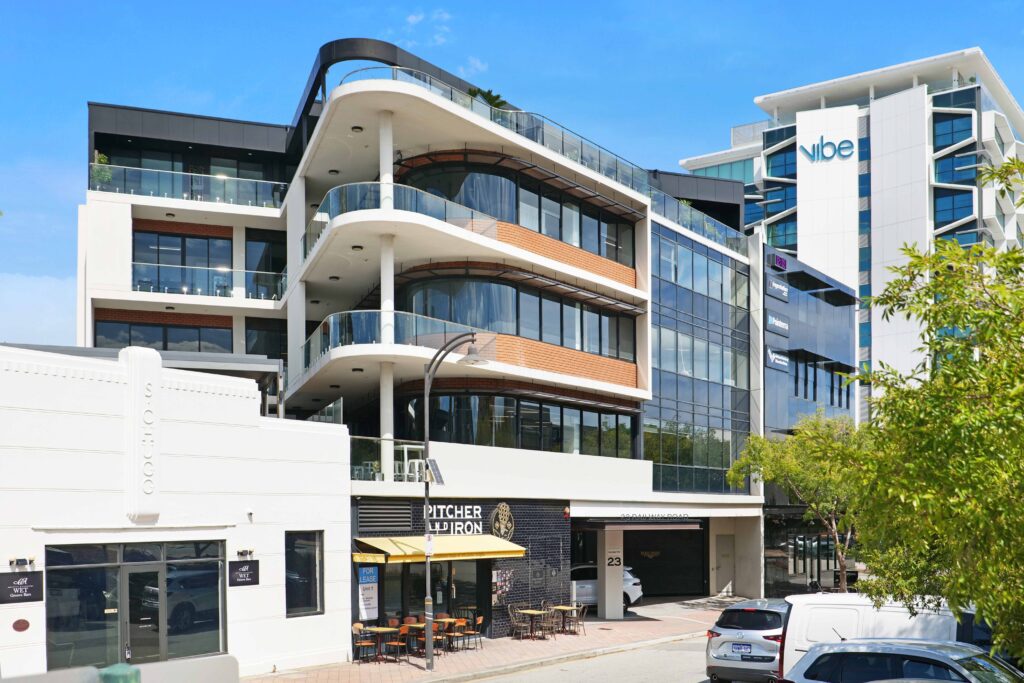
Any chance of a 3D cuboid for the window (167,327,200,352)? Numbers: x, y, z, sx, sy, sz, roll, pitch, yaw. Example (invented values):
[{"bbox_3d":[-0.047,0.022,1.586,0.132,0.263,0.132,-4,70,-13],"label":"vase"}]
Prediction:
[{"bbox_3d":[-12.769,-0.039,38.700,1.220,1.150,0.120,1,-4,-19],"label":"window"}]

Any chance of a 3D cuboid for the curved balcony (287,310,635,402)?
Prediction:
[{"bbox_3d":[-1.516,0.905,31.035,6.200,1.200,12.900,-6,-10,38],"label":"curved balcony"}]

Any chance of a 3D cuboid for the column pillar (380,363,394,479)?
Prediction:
[{"bbox_3d":[-3.401,2.221,27.200,0.370,3.330,0.370,0,-3,0],"label":"column pillar"}]

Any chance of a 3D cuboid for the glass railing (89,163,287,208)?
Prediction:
[{"bbox_3d":[-12.039,-5.768,37.050,7.000,1.020,0.100,1,-4,-19],"label":"glass railing"}]

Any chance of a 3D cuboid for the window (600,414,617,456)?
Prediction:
[{"bbox_3d":[3.377,3.243,34.629,0.100,1.478,1.042,-3,-4,38],"label":"window"}]

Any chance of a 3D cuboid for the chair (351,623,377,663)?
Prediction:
[{"bbox_3d":[-3.341,6.801,22.400,0.520,0.880,0.460,6,-10,-37],"label":"chair"}]

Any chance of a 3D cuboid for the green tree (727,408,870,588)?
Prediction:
[{"bbox_3d":[12.128,6.918,42.000,6.000,7.800,5.600,0,-3,0],"label":"green tree"}]

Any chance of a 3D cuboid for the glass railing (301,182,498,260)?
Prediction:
[{"bbox_3d":[-3.675,-3.302,28.033,6.266,1.350,4.529,-1,-3,8],"label":"glass railing"}]

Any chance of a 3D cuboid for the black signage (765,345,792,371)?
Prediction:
[{"bbox_3d":[12.344,0.798,46.311,0.150,1.009,2.766,-3,-4,38],"label":"black signage"}]

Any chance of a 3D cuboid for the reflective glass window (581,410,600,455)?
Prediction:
[{"bbox_3d":[2.611,3.024,32.900,0.120,1.480,1.100,-3,-4,39],"label":"reflective glass window"}]

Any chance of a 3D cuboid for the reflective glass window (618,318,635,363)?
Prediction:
[{"bbox_3d":[4.028,-0.078,35.287,0.100,1.505,1.119,-5,-7,38],"label":"reflective glass window"}]

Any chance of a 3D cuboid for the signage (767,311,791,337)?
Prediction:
[{"bbox_3d":[11.630,-0.805,43.795,0.120,0.989,2.599,-5,-7,38],"label":"signage"}]

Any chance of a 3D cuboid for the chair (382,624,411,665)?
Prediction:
[{"bbox_3d":[-2.783,7.377,24.200,0.520,0.860,0.460,-1,-3,21],"label":"chair"}]

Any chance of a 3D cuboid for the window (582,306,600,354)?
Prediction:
[{"bbox_3d":[2.561,-0.354,32.066,0.100,1.400,1.036,-6,-10,38],"label":"window"}]

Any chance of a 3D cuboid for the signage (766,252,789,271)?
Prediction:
[{"bbox_3d":[11.768,-3.475,43.800,0.280,0.480,1.080,-3,-4,39],"label":"signage"}]

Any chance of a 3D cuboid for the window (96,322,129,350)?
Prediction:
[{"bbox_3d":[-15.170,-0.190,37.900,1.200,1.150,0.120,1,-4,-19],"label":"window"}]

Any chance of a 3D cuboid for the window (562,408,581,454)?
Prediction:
[{"bbox_3d":[1.864,2.819,31.190,0.100,1.420,0.980,-6,-10,38],"label":"window"}]

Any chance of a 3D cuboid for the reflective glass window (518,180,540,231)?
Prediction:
[{"bbox_3d":[0.513,-4.078,30.758,0.100,1.265,1.159,-5,-7,38],"label":"reflective glass window"}]

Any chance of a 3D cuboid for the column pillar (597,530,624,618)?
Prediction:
[{"bbox_3d":[3.380,7.920,33.970,0.650,3.030,0.680,1,-6,-17],"label":"column pillar"}]

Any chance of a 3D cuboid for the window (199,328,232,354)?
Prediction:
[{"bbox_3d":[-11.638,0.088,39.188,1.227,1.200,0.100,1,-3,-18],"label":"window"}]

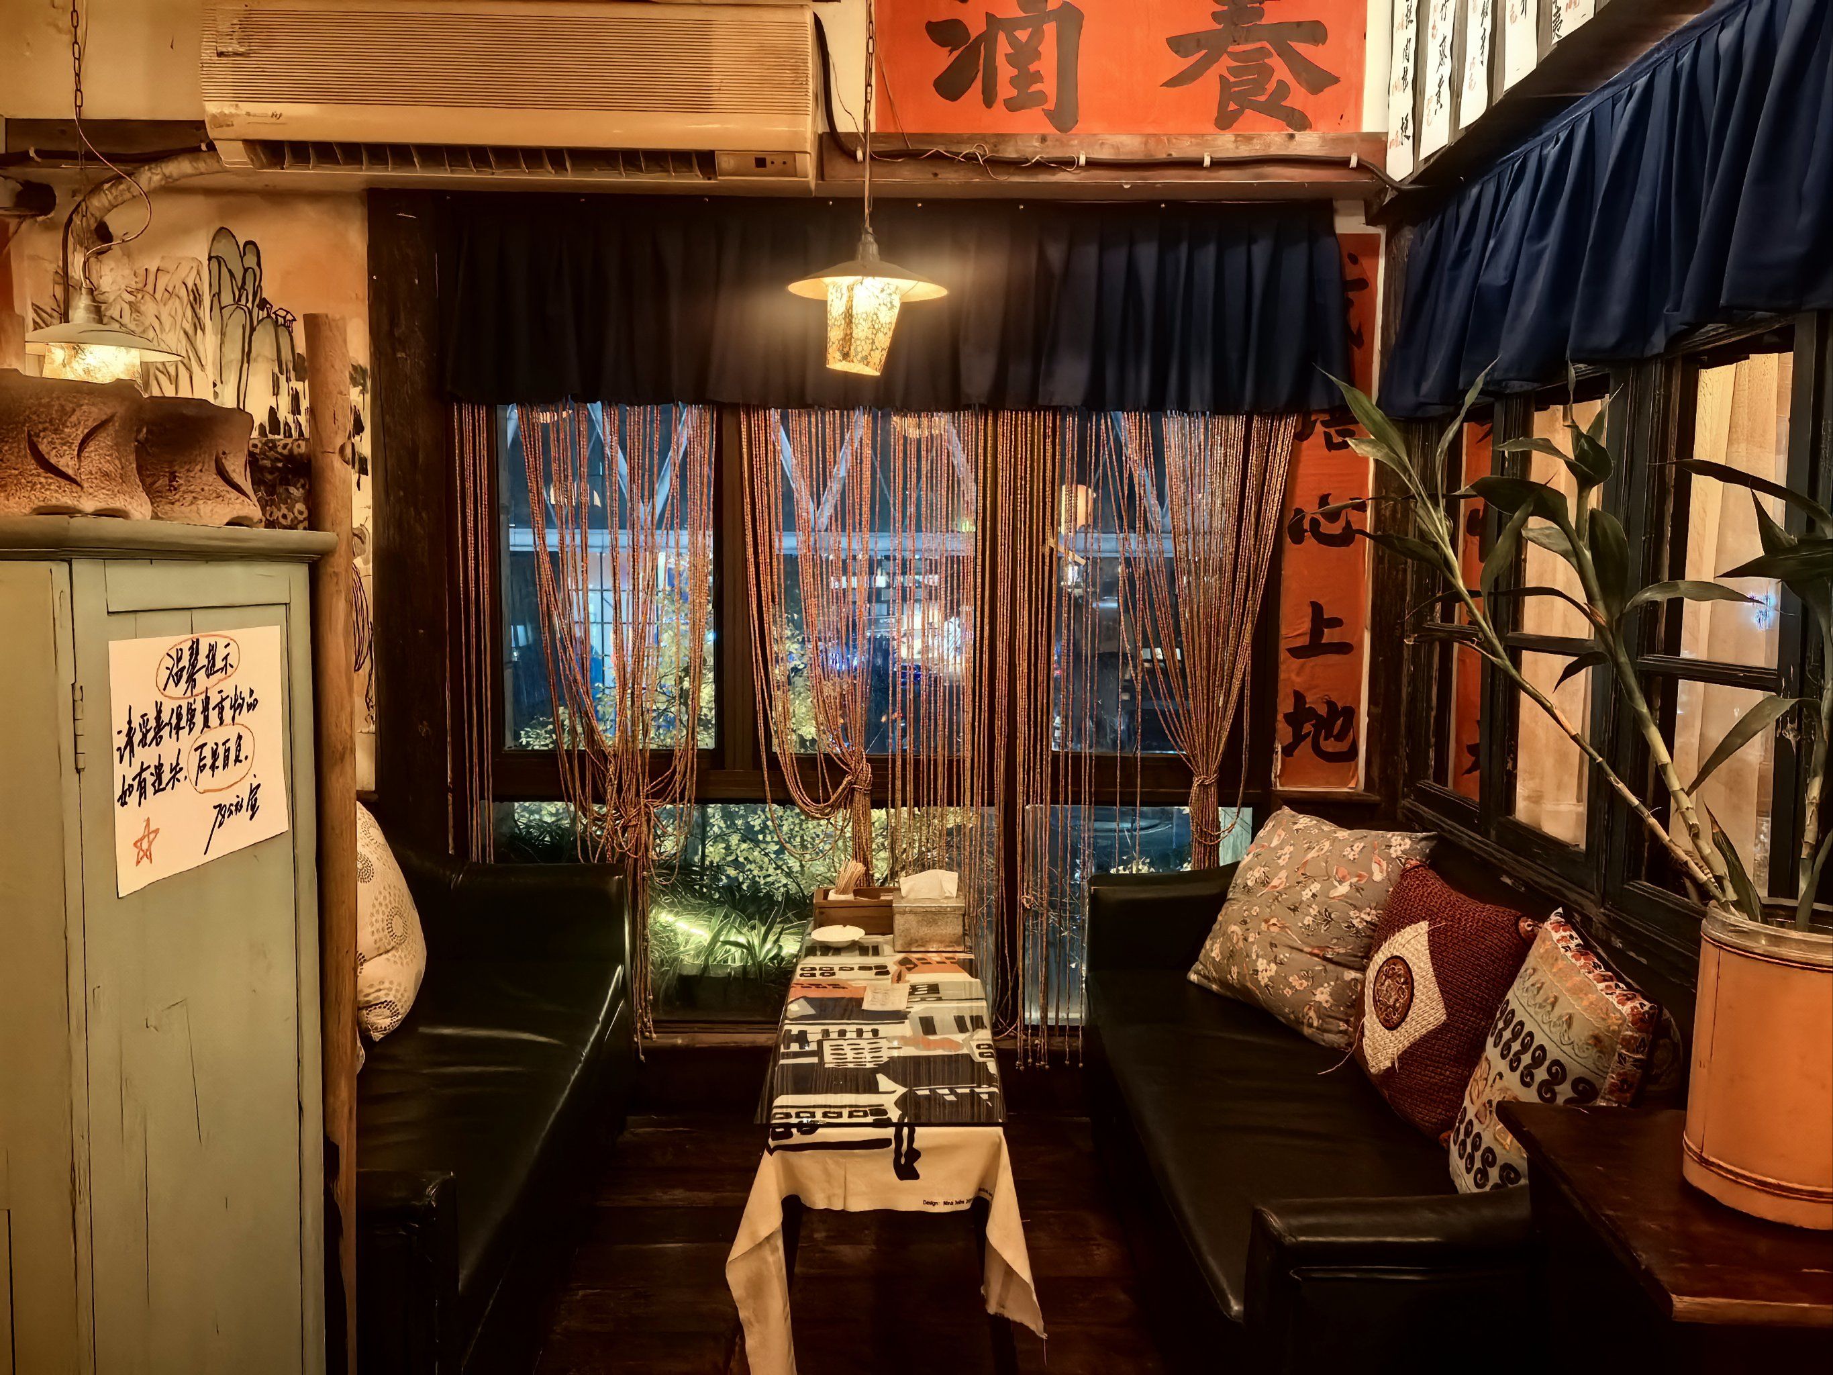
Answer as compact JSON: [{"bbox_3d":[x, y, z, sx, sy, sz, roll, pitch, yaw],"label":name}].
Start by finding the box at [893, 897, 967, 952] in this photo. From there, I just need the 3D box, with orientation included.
[{"bbox_3d":[0.031,0.543,3.320,0.163,0.107,0.130,1,6,0],"label":"box"}]

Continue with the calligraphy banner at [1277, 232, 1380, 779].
[{"bbox_3d":[1.025,-0.422,3.550,0.249,1.376,0.015,1,6,0],"label":"calligraphy banner"}]

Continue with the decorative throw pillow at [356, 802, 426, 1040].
[{"bbox_3d":[-1.197,0.490,2.992,0.180,0.480,0.460,-19,2,13],"label":"decorative throw pillow"}]

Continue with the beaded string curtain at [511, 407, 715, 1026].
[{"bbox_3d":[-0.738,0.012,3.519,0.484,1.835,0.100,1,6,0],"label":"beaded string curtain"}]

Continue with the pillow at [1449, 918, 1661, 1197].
[{"bbox_3d":[0.972,0.574,2.192,0.130,0.410,0.370,26,6,-2],"label":"pillow"}]

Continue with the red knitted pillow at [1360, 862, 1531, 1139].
[{"bbox_3d":[0.974,0.584,2.645,0.140,0.400,0.380,22,1,-13],"label":"red knitted pillow"}]

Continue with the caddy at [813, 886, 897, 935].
[{"bbox_3d":[-0.131,0.542,3.447,0.224,0.080,0.120,1,6,0],"label":"caddy"}]

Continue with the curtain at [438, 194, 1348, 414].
[{"bbox_3d":[-0.051,-0.914,3.426,2.172,0.507,0.090,1,6,0],"label":"curtain"}]

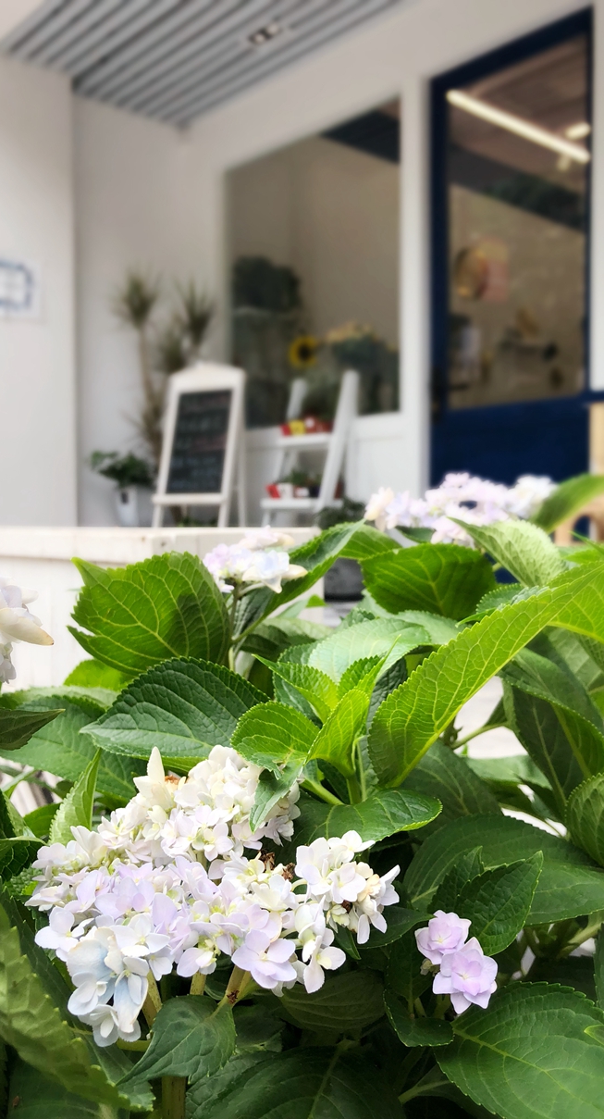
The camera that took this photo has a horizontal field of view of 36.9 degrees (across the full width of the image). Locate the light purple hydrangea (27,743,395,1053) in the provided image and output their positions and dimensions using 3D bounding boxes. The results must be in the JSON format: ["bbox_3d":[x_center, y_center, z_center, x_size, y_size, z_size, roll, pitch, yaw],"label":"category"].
[{"bbox_3d":[-0.049,0.186,0.520,0.210,0.150,0.190,0,1,0],"label":"light purple hydrangea"}]

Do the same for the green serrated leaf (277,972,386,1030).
[{"bbox_3d":[0.018,0.258,0.540,0.070,0.020,0.050,4,37,5],"label":"green serrated leaf"}]

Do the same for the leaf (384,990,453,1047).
[{"bbox_3d":[0.066,0.252,0.510,0.038,0.040,0.015,-10,-36,-7],"label":"leaf"}]

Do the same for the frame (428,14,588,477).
[{"bbox_3d":[0.864,-0.942,3.862,0.100,2.423,0.798,-3,5,-44],"label":"frame"}]

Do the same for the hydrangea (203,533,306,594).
[{"bbox_3d":[-0.037,0.004,0.720,0.084,0.050,0.070,0,3,0],"label":"hydrangea"}]

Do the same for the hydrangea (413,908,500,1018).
[{"bbox_3d":[0.095,0.249,0.560,0.053,0.067,0.040,0,3,0],"label":"hydrangea"}]

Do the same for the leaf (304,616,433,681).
[{"bbox_3d":[0.048,0.067,0.660,0.095,0.050,0.075,0,3,0],"label":"leaf"}]

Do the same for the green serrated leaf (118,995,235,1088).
[{"bbox_3d":[-0.057,0.219,0.415,0.060,0.018,0.038,-39,51,-12],"label":"green serrated leaf"}]

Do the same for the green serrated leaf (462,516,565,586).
[{"bbox_3d":[0.135,-0.005,0.580,0.075,0.022,0.045,29,37,6],"label":"green serrated leaf"}]

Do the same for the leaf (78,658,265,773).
[{"bbox_3d":[-0.079,0.094,0.560,0.125,0.030,0.075,-15,45,-7],"label":"leaf"}]

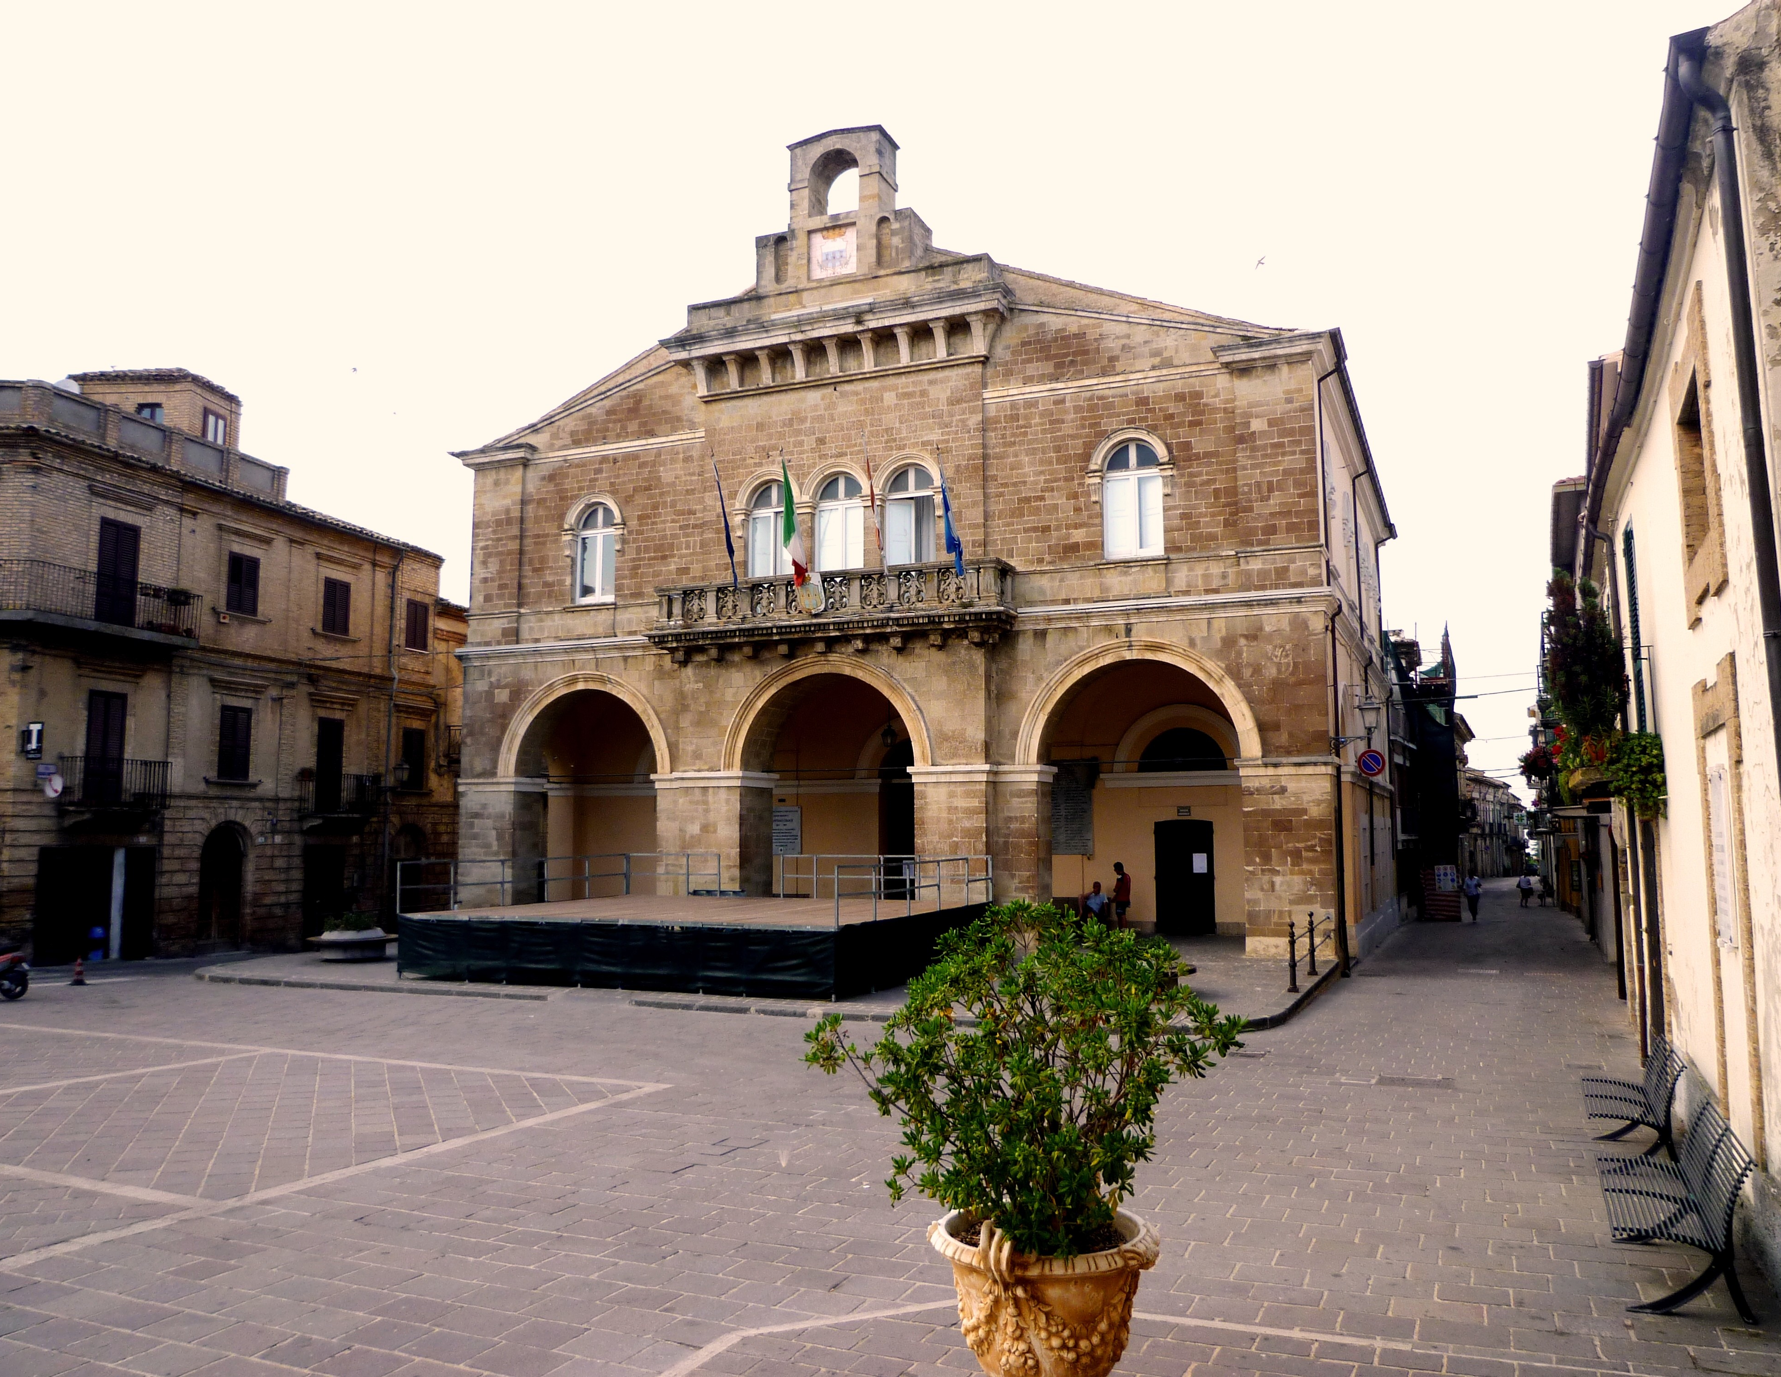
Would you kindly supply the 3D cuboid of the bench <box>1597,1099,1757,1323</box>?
[{"bbox_3d":[4.564,2.987,7.736,0.689,0.845,1.843,-3,-7,25],"label":"bench"}]

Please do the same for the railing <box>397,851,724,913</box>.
[{"bbox_3d":[-6.843,4.217,28.910,2.641,1.000,7.728,-3,-7,23],"label":"railing"}]

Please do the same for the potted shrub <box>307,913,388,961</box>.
[{"bbox_3d":[-11.652,5.358,28.849,1.963,0.937,1.963,2,-6,-22],"label":"potted shrub"}]

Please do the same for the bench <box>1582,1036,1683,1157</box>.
[{"bbox_3d":[5.854,3.268,10.448,0.669,0.845,1.804,-3,-7,25],"label":"bench"}]

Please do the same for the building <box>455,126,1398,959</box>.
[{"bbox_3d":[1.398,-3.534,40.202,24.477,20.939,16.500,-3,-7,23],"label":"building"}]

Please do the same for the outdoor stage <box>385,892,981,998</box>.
[{"bbox_3d":[-3.684,5.168,27.433,9.469,1.225,7.728,-3,-7,23],"label":"outdoor stage"}]

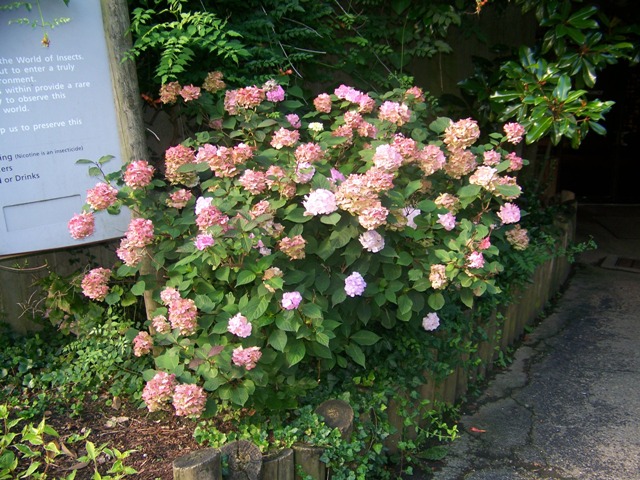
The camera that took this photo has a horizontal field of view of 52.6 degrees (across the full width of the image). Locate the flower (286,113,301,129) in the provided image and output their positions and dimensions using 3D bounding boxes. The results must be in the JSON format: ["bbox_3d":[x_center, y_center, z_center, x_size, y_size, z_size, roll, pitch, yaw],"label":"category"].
[{"bbox_3d":[-0.100,-0.451,2.440,0.055,0.060,0.055,-3,20,-2],"label":"flower"}]

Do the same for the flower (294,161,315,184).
[{"bbox_3d":[-0.065,-0.282,2.700,0.081,0.092,0.078,0,19,-1],"label":"flower"}]

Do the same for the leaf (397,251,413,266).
[{"bbox_3d":[0.346,0.076,2.650,0.066,0.062,0.035,3,19,8],"label":"leaf"}]

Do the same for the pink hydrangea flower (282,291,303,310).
[{"bbox_3d":[-0.092,0.196,2.100,0.068,0.060,0.062,-3,20,-3],"label":"pink hydrangea flower"}]

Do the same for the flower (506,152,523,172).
[{"bbox_3d":[0.947,-0.377,3.150,0.095,0.097,0.095,4,21,16],"label":"flower"}]

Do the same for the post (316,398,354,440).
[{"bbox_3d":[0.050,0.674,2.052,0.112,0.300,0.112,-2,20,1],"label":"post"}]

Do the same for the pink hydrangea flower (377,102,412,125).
[{"bbox_3d":[0.348,-0.586,3.000,0.153,0.121,0.136,1,20,6],"label":"pink hydrangea flower"}]

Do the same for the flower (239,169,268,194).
[{"bbox_3d":[-0.278,-0.244,2.700,0.121,0.100,0.099,-2,19,-6],"label":"flower"}]

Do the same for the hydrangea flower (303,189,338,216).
[{"bbox_3d":[0.002,-0.151,2.600,0.140,0.103,0.109,0,19,0],"label":"hydrangea flower"}]

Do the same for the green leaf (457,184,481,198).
[{"bbox_3d":[0.601,-0.196,2.620,0.092,0.048,0.045,2,18,13],"label":"green leaf"}]

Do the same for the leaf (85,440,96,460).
[{"bbox_3d":[-0.653,0.599,1.840,0.030,0.055,0.030,-11,22,-22],"label":"leaf"}]

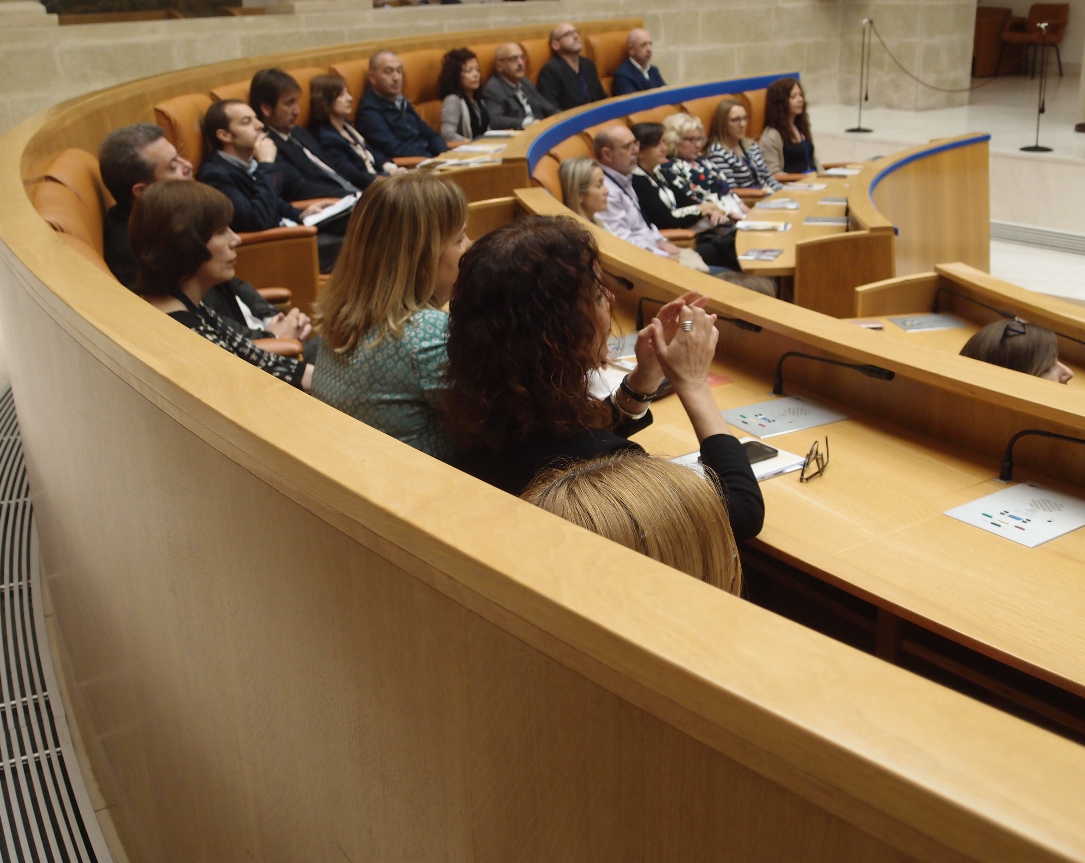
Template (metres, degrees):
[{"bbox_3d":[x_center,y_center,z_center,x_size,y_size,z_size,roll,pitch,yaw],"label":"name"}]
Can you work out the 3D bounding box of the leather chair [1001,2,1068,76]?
[{"bbox_3d":[6.037,-4.803,15.502,0.600,0.860,0.620,-13,23,-27],"label":"leather chair"}]

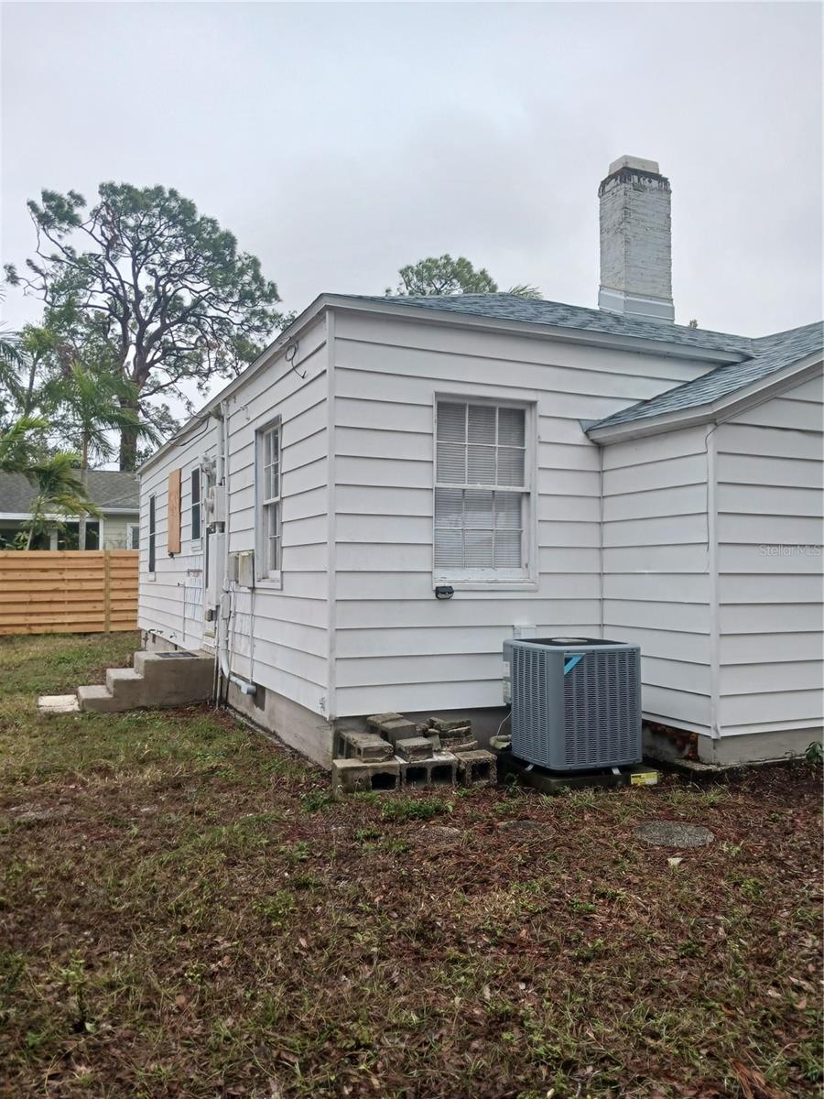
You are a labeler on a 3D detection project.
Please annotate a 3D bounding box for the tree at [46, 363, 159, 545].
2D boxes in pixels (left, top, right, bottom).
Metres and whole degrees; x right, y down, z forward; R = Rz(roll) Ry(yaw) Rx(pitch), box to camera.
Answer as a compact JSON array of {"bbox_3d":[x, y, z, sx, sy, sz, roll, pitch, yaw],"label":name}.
[{"bbox_3d":[-8.188,-1.371,22.269,2.800,6.905,2.800,1,-2,-24],"label":"tree"}]

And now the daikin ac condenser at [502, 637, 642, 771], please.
[{"bbox_3d":[1.083,1.025,5.835,0.660,0.765,0.670,1,-2,-25],"label":"daikin ac condenser"}]

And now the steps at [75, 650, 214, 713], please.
[{"bbox_3d":[-3.025,1.463,9.701,1.382,0.516,1.040,1,-2,-24],"label":"steps"}]

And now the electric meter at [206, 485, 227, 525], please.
[{"bbox_3d":[-2.134,-0.471,9.296,0.170,0.383,0.300,1,-2,-24],"label":"electric meter"}]

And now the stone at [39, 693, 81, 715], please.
[{"bbox_3d":[-3.809,1.689,9.251,0.415,0.060,1.080,1,-2,-24],"label":"stone"}]

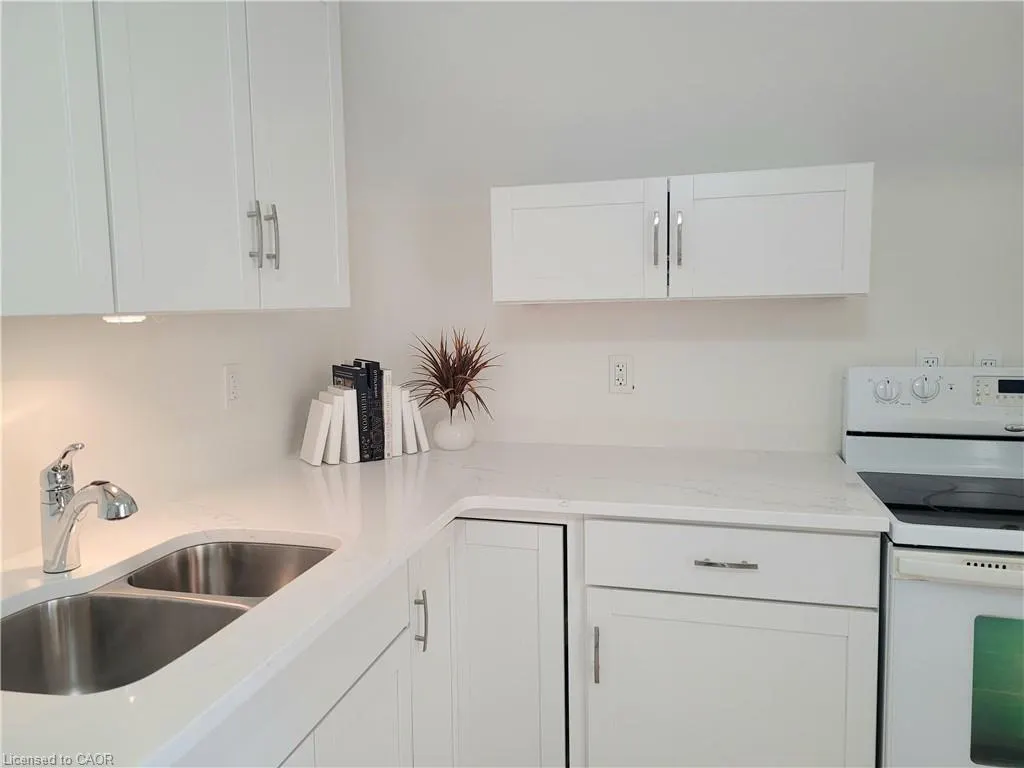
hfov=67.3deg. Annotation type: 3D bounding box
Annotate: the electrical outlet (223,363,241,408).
[{"bbox_3d":[-0.715,0.005,1.976,0.009,0.115,0.072,1,7,14],"label":"electrical outlet"}]

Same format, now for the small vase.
[{"bbox_3d":[-0.176,0.144,2.314,0.125,0.108,0.125,-1,6,0],"label":"small vase"}]

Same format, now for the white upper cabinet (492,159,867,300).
[{"bbox_3d":[0.431,-0.376,2.050,0.914,0.303,0.328,1,7,14],"label":"white upper cabinet"}]

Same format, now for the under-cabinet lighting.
[{"bbox_3d":[-0.704,-0.119,1.397,0.072,0.018,0.072,1,7,14],"label":"under-cabinet lighting"}]

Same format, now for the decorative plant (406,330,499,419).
[{"bbox_3d":[-0.180,-0.025,2.283,0.270,0.275,0.245,1,7,14],"label":"decorative plant"}]

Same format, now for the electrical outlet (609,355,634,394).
[{"bbox_3d":[0.325,-0.026,2.283,0.072,0.115,0.008,1,7,14],"label":"electrical outlet"}]

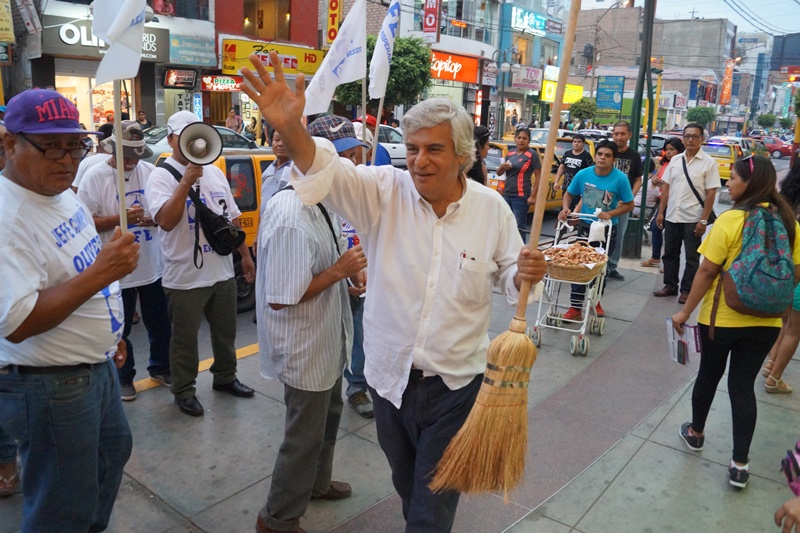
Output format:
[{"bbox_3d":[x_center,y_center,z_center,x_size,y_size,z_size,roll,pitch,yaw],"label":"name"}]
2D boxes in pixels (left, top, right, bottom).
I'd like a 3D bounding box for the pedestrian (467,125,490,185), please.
[{"bbox_3d":[0.632,-0.426,5.326,0.360,1.600,0.480,-2,13,-17],"label":"pedestrian"}]

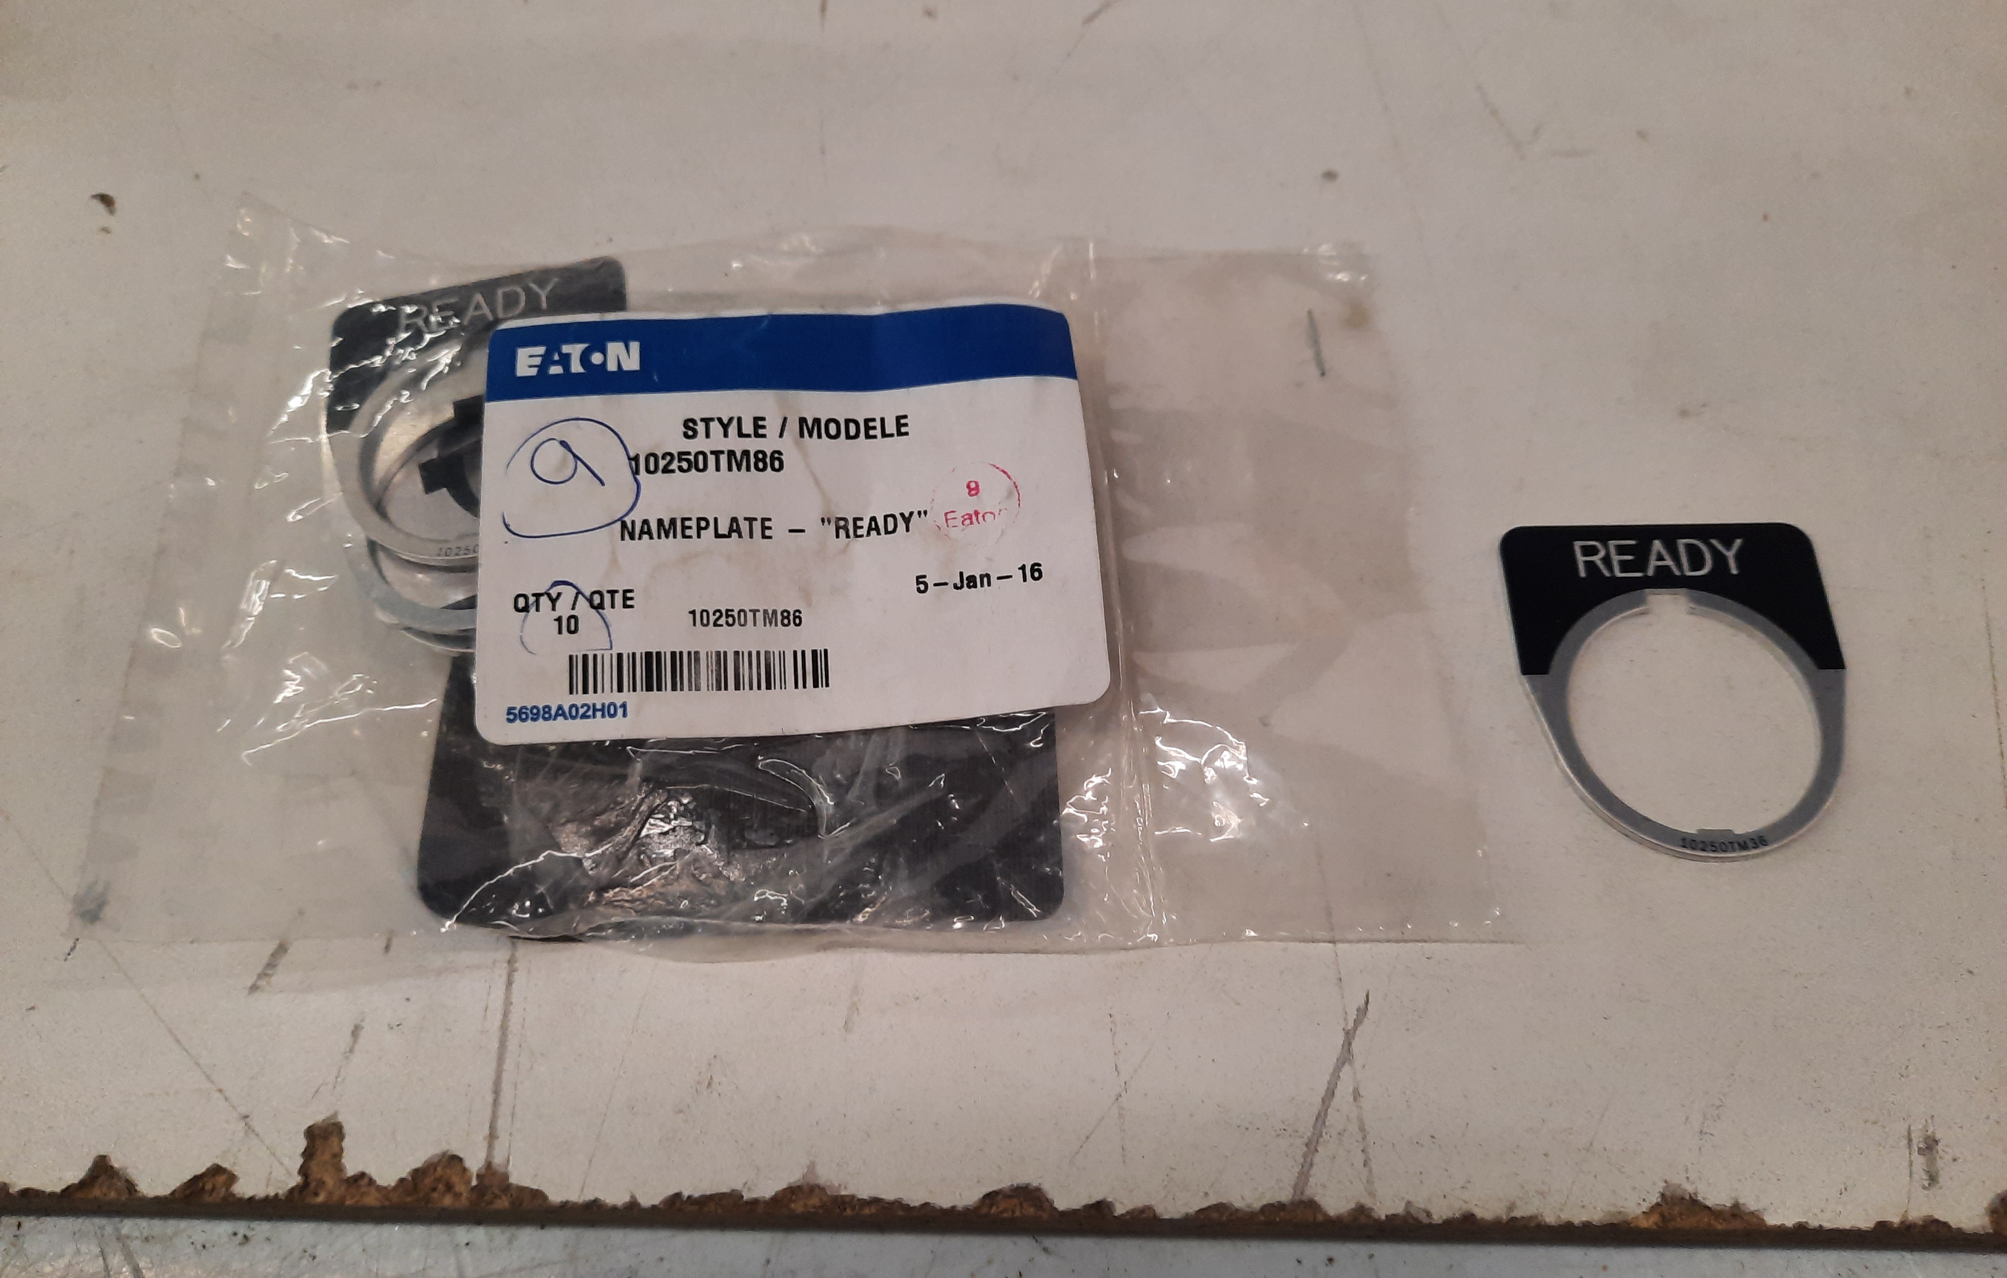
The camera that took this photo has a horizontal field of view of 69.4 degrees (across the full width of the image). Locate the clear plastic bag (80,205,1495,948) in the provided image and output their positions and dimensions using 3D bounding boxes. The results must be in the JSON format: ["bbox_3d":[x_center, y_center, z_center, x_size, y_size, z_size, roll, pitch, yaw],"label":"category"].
[{"bbox_3d":[-0.027,-0.013,0.183,0.169,0.012,0.103,-1,67,2],"label":"clear plastic bag"}]

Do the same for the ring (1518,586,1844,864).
[{"bbox_3d":[0.083,0.010,0.175,0.038,0.002,0.034,-1,67,2],"label":"ring"}]

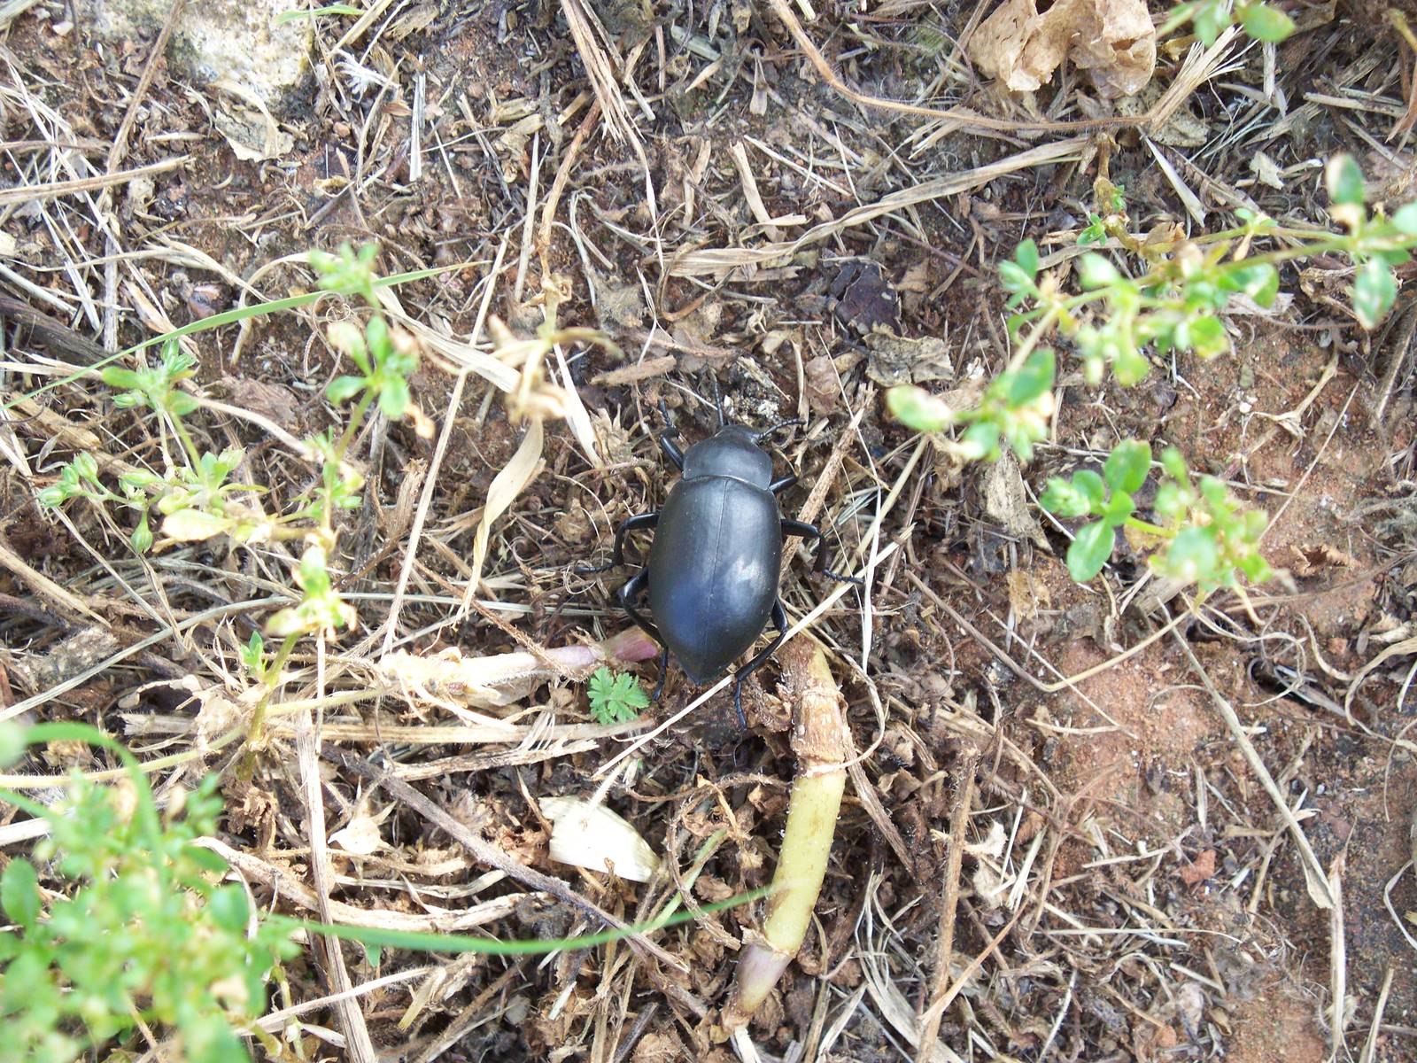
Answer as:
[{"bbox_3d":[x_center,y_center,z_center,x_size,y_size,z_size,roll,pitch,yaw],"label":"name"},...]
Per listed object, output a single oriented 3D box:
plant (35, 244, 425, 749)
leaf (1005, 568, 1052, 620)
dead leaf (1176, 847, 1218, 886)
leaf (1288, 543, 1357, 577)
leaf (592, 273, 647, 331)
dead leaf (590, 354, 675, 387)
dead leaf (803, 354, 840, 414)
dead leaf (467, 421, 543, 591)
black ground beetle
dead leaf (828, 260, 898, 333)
[{"bbox_3d":[-0.045,-0.003,0.309,0.035,0.028,0.045,-3,70,-1],"label":"plant"},{"bbox_3d":[0.031,0.006,0.318,0.004,0.002,0.005,2,70,1],"label":"leaf"},{"bbox_3d":[0.046,0.032,0.309,0.004,0.002,0.003,-28,72,-10],"label":"dead leaf"},{"bbox_3d":[0.060,0.003,0.319,0.006,0.003,0.003,3,70,1],"label":"leaf"},{"bbox_3d":[-0.009,-0.023,0.329,0.005,0.003,0.006,-1,70,0],"label":"leaf"},{"bbox_3d":[-0.007,-0.016,0.326,0.008,0.003,0.002,-17,71,-6],"label":"dead leaf"},{"bbox_3d":[0.011,-0.015,0.325,0.003,0.003,0.006,-5,70,-2],"label":"dead leaf"},{"bbox_3d":[-0.019,-0.002,0.316,0.004,0.008,0.018,20,71,7],"label":"dead leaf"},{"bbox_3d":[0.001,0.003,0.315,0.026,0.011,0.032,4,70,1],"label":"black ground beetle"},{"bbox_3d":[0.015,-0.024,0.328,0.007,0.003,0.008,1,70,0],"label":"dead leaf"}]

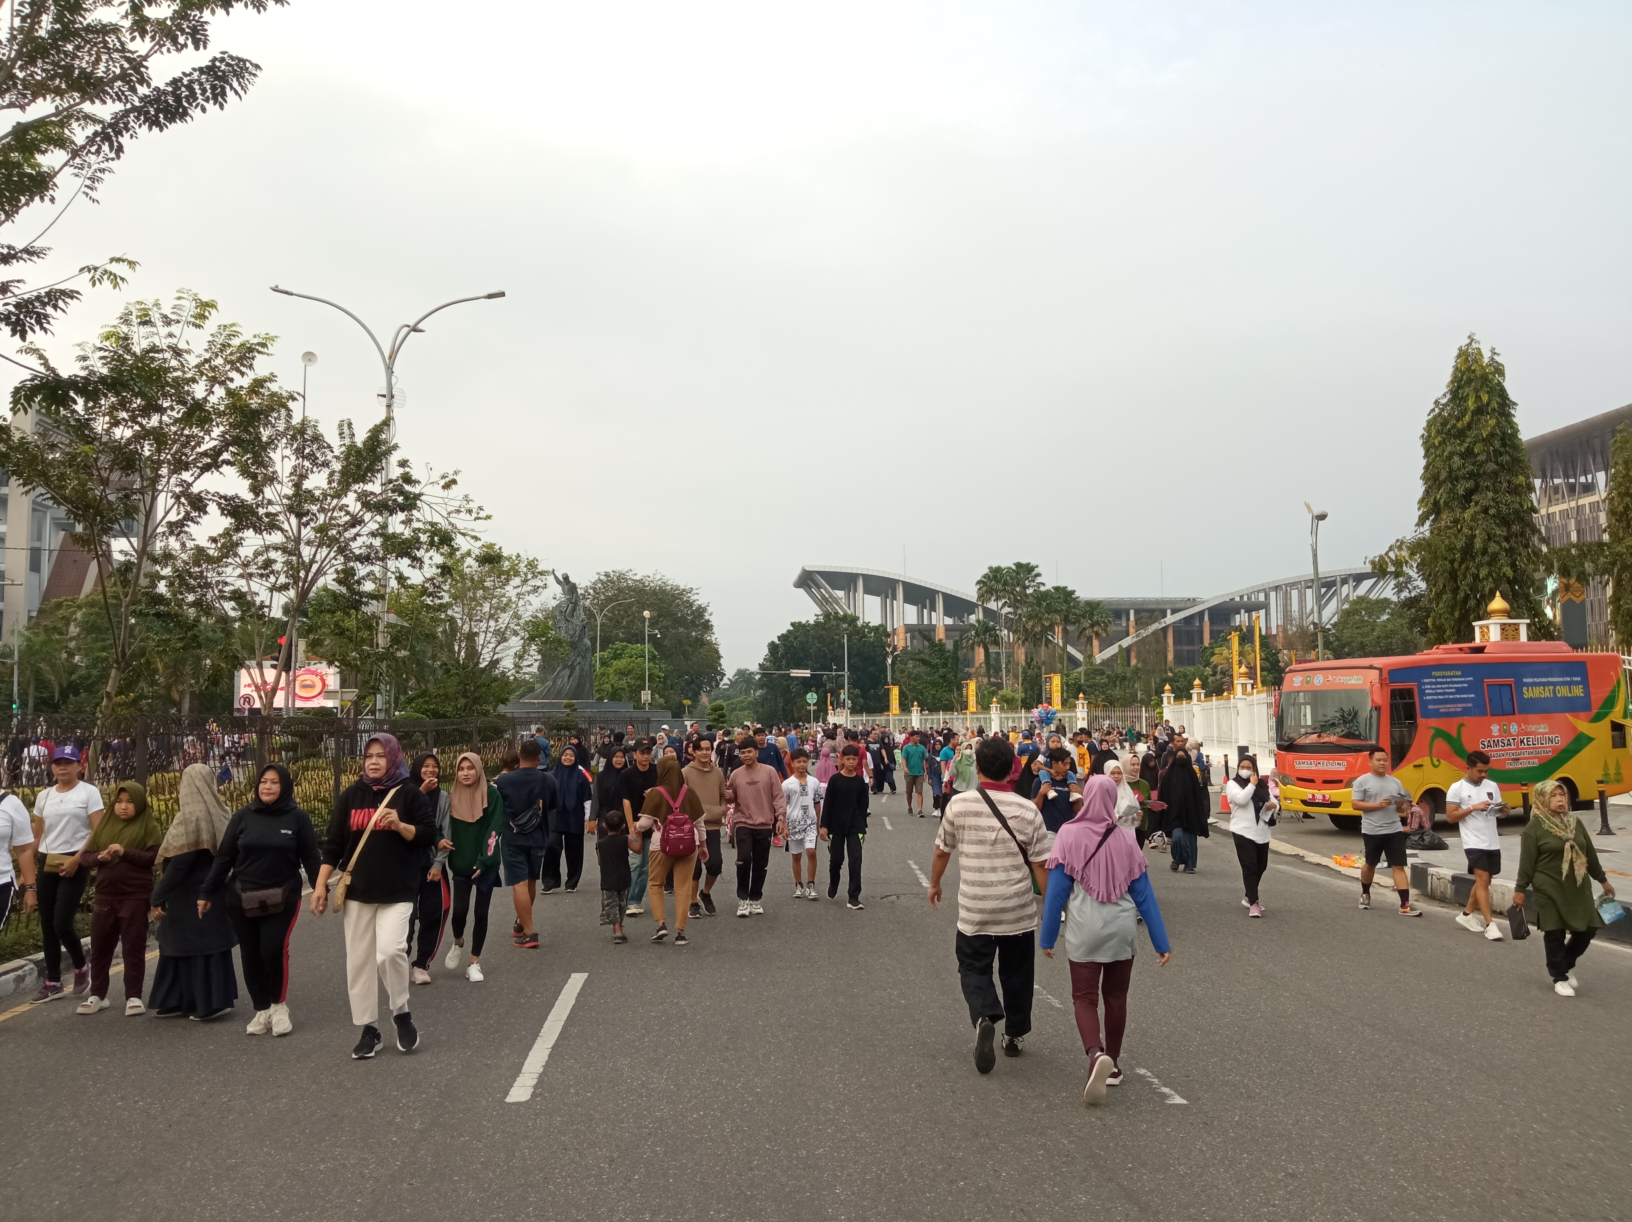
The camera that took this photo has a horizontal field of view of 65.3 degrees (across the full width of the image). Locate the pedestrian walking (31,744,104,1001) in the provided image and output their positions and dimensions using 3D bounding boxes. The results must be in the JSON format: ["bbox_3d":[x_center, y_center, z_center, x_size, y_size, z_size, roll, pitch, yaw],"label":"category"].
[{"bbox_3d":[-4.812,1.670,8.178,0.470,1.610,0.460,0,-5,-1],"label":"pedestrian walking"}]

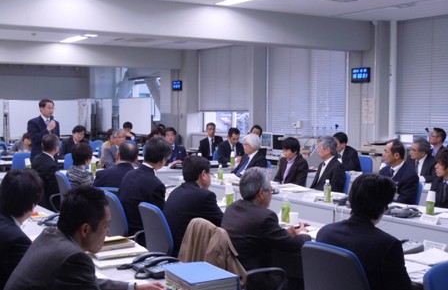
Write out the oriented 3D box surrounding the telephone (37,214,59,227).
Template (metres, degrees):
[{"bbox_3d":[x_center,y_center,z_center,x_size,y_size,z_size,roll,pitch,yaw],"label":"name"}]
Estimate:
[{"bbox_3d":[-1.171,0.510,4.881,0.220,0.090,0.190,-1,3,-32],"label":"telephone"}]

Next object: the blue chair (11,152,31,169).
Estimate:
[{"bbox_3d":[-2.548,0.578,9.471,0.580,0.930,0.600,-1,3,-32],"label":"blue chair"}]

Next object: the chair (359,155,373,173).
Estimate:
[{"bbox_3d":[1.705,0.601,9.511,0.560,0.900,0.560,-1,3,-31],"label":"chair"}]

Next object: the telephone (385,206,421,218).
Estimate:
[{"bbox_3d":[1.378,0.506,5.399,0.210,0.080,0.190,-1,3,-32],"label":"telephone"}]

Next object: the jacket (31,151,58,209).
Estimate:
[{"bbox_3d":[-1.832,0.372,7.220,0.330,0.620,0.440,-2,4,-42],"label":"jacket"}]

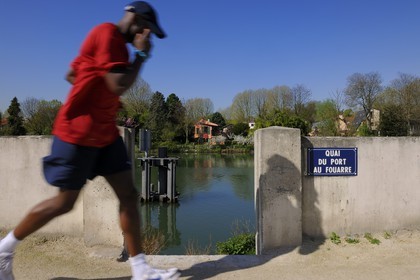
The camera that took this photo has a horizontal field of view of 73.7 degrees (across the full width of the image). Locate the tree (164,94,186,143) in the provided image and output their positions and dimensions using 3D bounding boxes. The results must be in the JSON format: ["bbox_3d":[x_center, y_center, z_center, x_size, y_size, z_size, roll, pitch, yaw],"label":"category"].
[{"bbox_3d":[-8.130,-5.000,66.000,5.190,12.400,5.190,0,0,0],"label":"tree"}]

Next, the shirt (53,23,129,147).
[{"bbox_3d":[-0.684,-0.350,1.720,0.400,0.740,0.480,13,0,-8],"label":"shirt"}]

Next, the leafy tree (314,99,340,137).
[{"bbox_3d":[31.050,-4.620,74.000,6.870,11.640,6.870,0,0,0],"label":"leafy tree"}]

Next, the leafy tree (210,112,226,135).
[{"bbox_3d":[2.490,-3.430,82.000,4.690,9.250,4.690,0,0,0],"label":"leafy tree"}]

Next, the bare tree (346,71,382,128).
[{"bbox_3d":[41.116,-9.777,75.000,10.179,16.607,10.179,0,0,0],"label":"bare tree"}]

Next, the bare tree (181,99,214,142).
[{"bbox_3d":[-3.163,-5.362,77.000,8.800,12.100,8.800,0,0,0],"label":"bare tree"}]

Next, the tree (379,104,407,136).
[{"bbox_3d":[43.020,-3.580,66.000,6.600,9.570,6.600,0,0,0],"label":"tree"}]

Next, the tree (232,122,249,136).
[{"bbox_3d":[8.170,-2.679,75.000,4.286,4.018,4.286,0,0,0],"label":"tree"}]

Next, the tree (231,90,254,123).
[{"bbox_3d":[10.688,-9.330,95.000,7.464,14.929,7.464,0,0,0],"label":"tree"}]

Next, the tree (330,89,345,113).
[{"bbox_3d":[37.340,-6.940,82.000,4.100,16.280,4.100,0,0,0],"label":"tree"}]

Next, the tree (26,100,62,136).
[{"bbox_3d":[-41.500,-4.590,70.000,9.750,11.570,9.750,0,0,0],"label":"tree"}]

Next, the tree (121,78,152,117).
[{"bbox_3d":[-20.488,-8.662,77.000,9.350,16.500,9.350,0,0,0],"label":"tree"}]

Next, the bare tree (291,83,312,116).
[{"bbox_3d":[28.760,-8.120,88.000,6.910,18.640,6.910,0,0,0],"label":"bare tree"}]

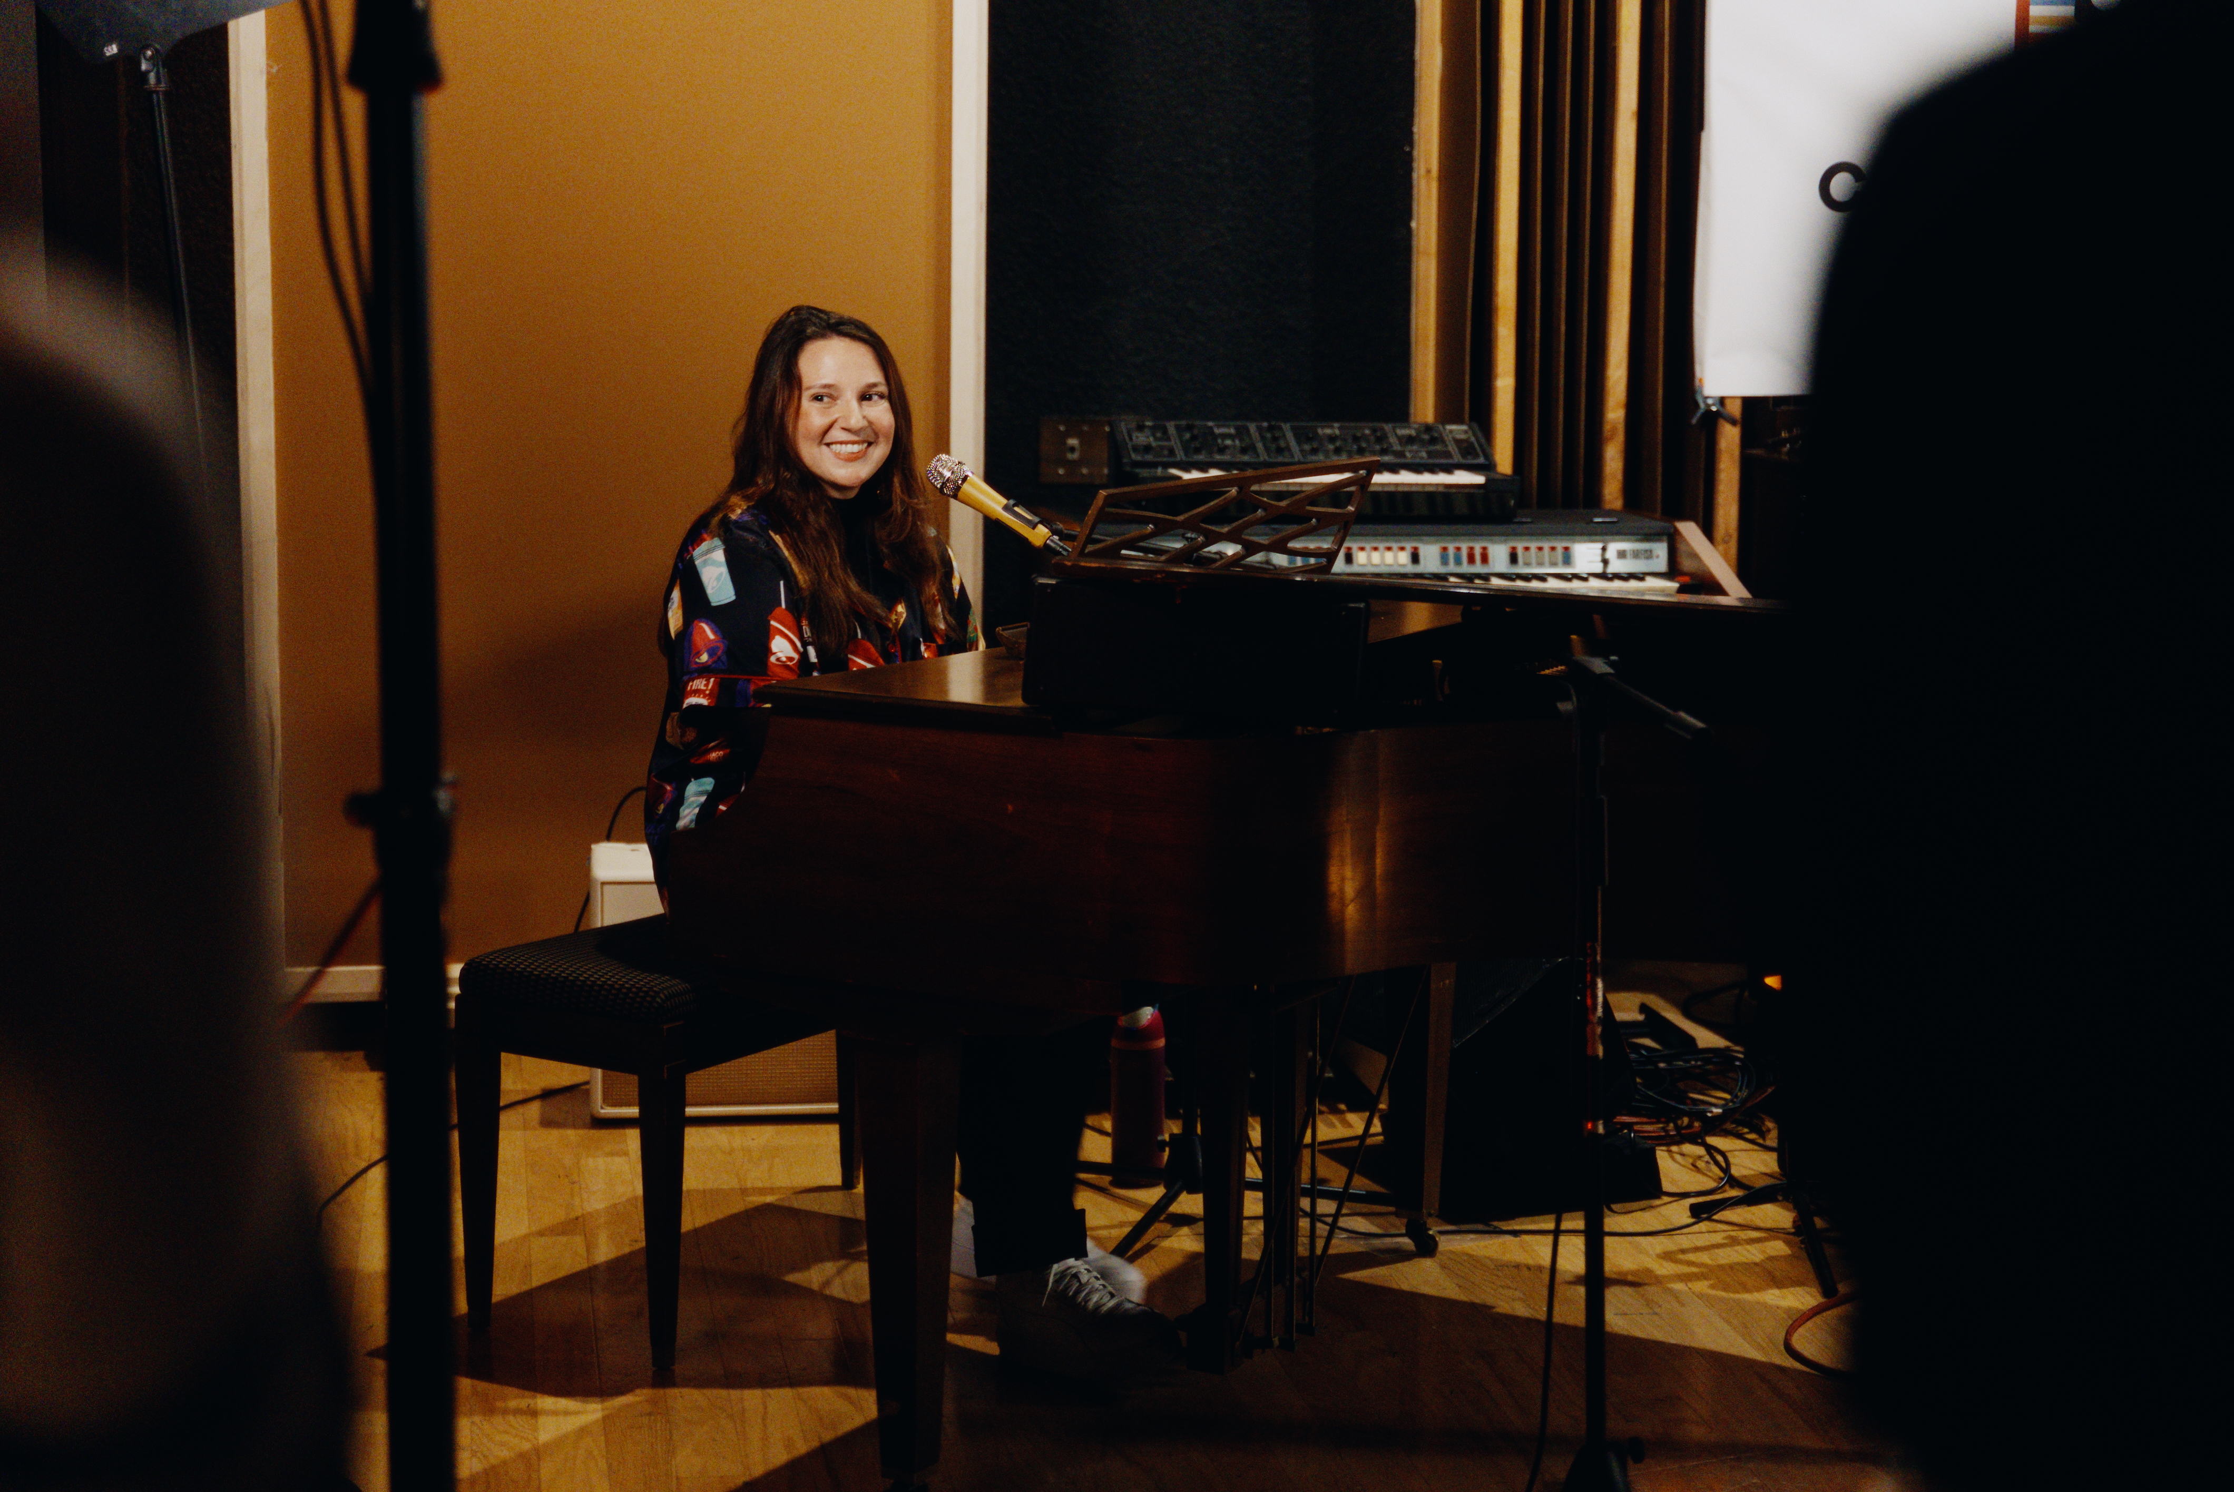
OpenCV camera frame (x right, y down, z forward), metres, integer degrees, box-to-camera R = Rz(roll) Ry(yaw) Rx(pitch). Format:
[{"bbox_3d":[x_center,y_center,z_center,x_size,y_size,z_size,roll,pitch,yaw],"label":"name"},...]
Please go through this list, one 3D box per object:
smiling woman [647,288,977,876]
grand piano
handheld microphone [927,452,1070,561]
[{"bbox_3d":[-0.205,0.106,4.695,0.820,1.320,0.520,7,11,41],"label":"smiling woman"},{"bbox_3d":[0.562,0.313,4.268,1.620,1.040,1.440,5,9,32],"label":"grand piano"},{"bbox_3d":[-0.154,-0.302,4.600,0.200,0.050,0.050,34,21,20],"label":"handheld microphone"}]

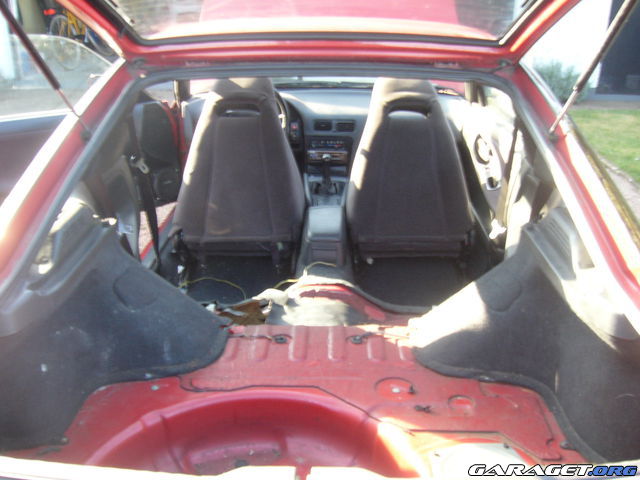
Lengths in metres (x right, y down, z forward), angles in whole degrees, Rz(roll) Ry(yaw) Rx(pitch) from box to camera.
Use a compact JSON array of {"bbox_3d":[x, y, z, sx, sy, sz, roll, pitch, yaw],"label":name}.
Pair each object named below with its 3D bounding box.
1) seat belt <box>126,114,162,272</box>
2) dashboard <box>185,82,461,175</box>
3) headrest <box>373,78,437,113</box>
[{"bbox_3d":[-0.630,-0.160,2.373,0.090,0.580,0.100,1,20,1],"label":"seat belt"},{"bbox_3d":[0.032,-0.541,3.277,1.380,0.410,0.450,1,20,1],"label":"dashboard"},{"bbox_3d":[0.317,-0.541,2.424,0.250,0.155,0.110,1,30,1],"label":"headrest"}]

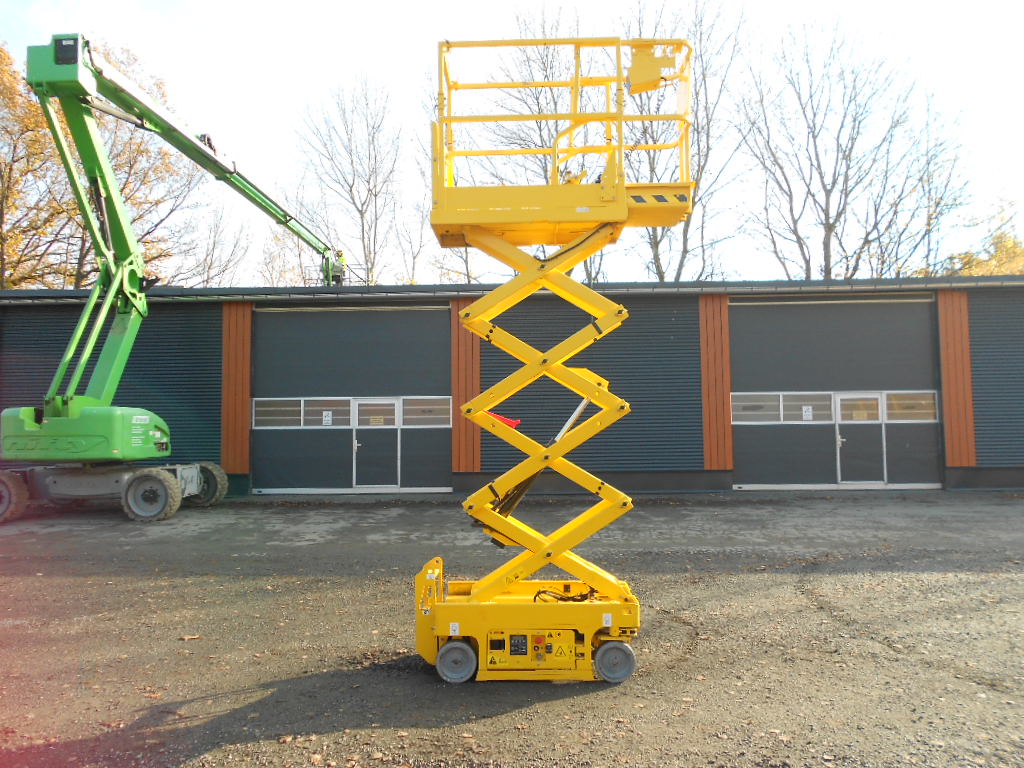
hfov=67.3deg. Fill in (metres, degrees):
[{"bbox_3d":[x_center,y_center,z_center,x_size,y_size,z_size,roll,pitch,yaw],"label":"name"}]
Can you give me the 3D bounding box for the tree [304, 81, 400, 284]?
[{"bbox_3d":[-6.754,-4.692,32.364,3.986,16.605,3.787,-1,-4,0],"label":"tree"}]

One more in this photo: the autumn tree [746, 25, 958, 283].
[{"bbox_3d":[13.317,-5.343,29.383,8.541,17.006,8.114,-1,-4,0],"label":"autumn tree"}]

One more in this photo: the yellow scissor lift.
[{"bbox_3d":[0.296,-0.185,5.349,1.894,4.224,0.760,-1,-4,1],"label":"yellow scissor lift"}]

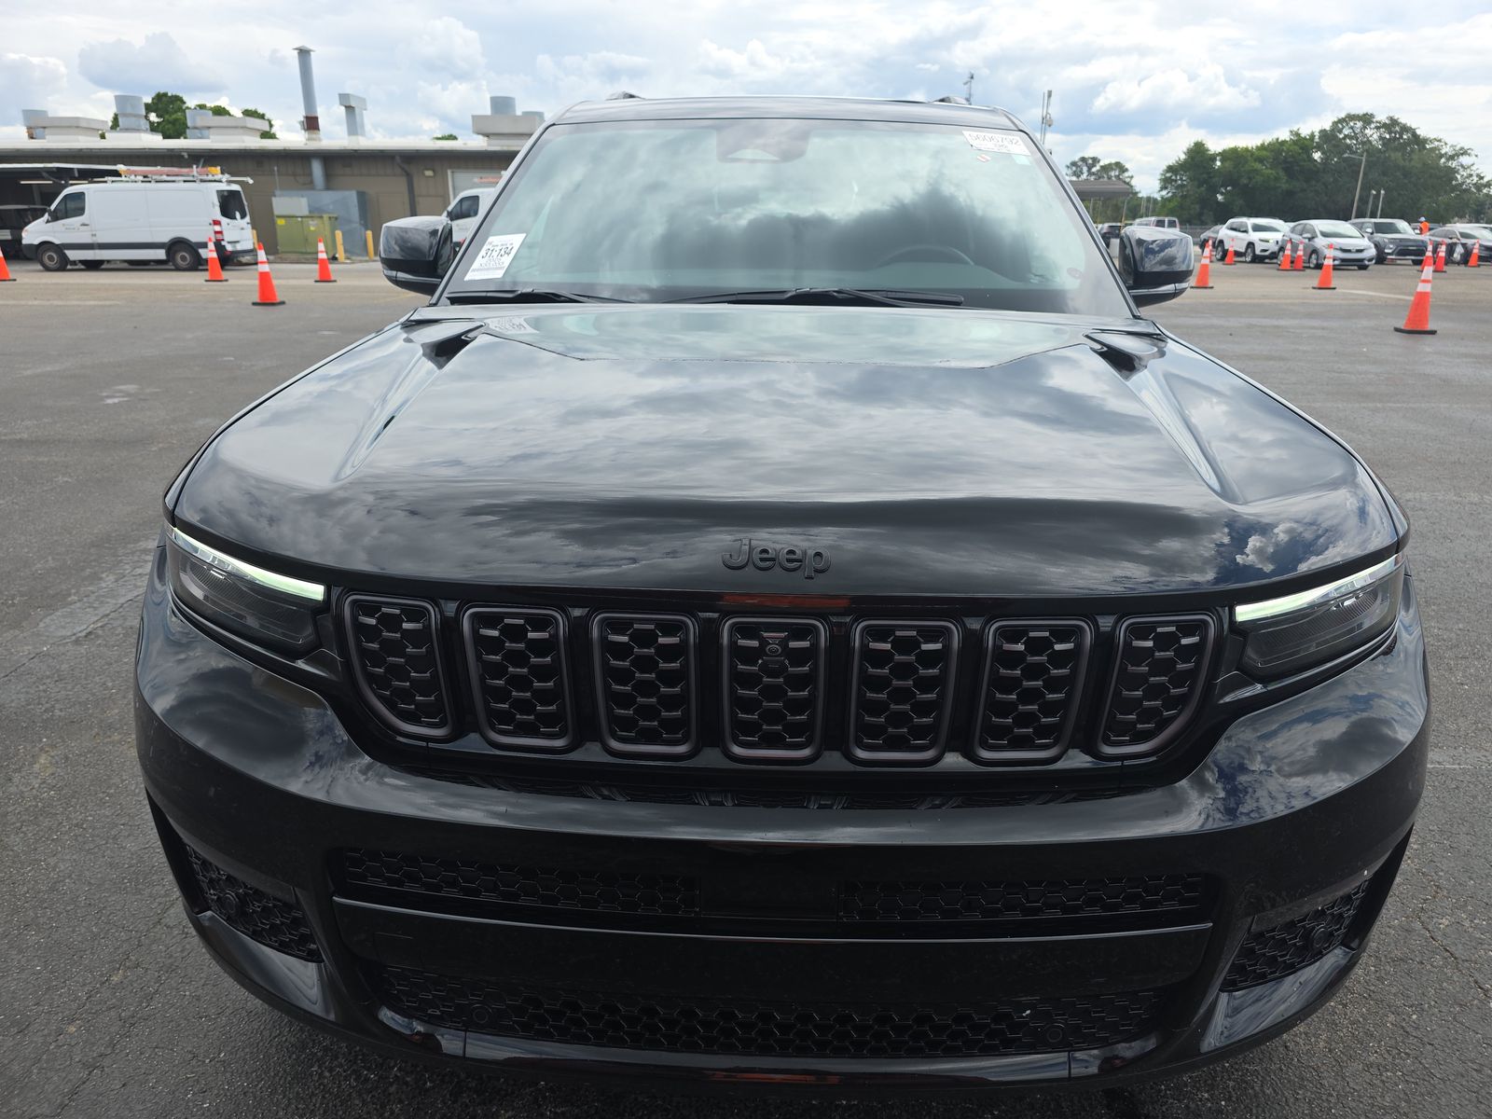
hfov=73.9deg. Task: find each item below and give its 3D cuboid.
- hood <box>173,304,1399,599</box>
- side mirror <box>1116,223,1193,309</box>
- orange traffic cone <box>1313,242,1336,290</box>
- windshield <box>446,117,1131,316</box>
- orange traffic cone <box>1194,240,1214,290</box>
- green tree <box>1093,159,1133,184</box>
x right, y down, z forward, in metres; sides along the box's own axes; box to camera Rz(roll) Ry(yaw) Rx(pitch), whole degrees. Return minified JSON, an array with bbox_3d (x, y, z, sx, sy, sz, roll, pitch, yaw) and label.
[{"bbox_3d":[0.055,-0.264,1.649,1.740,0.260,1.270,1,19,2],"label":"hood"},{"bbox_3d":[1.060,-0.757,2.580,0.215,0.205,0.150,1,19,3],"label":"side mirror"},{"bbox_3d":[12.783,-6.425,21.747,0.370,0.920,0.370,0,19,0],"label":"orange traffic cone"},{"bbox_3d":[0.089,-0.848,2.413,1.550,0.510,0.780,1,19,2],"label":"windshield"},{"bbox_3d":[9.531,-6.094,20.552,0.430,0.920,0.430,0,19,0],"label":"orange traffic cone"},{"bbox_3d":[46.223,-45.581,125.000,5.000,9.200,5.000,0,19,0],"label":"green tree"}]

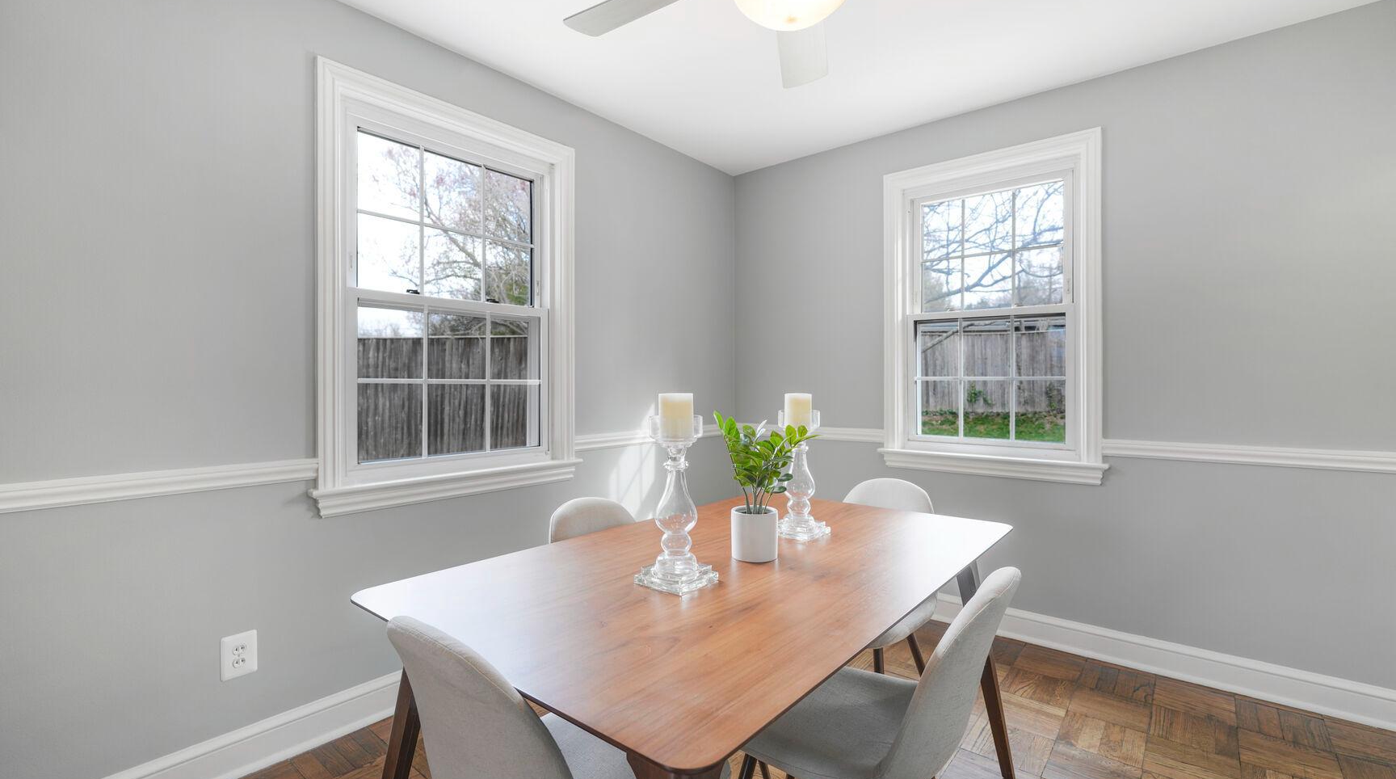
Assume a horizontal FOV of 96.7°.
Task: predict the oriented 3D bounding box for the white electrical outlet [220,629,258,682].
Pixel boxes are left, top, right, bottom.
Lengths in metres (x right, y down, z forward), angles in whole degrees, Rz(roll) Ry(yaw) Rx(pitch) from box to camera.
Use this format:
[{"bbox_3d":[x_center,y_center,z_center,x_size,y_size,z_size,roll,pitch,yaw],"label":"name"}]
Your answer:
[{"bbox_3d":[-1.378,0.801,1.869,0.010,0.122,0.083,0,0,40],"label":"white electrical outlet"}]

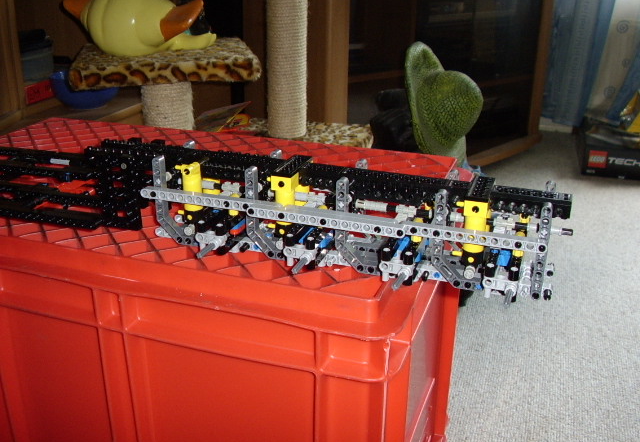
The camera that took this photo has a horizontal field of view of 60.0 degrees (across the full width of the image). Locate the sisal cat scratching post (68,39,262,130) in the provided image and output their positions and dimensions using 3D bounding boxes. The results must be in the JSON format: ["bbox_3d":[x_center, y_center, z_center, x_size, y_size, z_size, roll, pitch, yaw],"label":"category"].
[{"bbox_3d":[-0.278,-0.216,1.043,0.305,0.200,0.275,-6,27,-14],"label":"sisal cat scratching post"}]

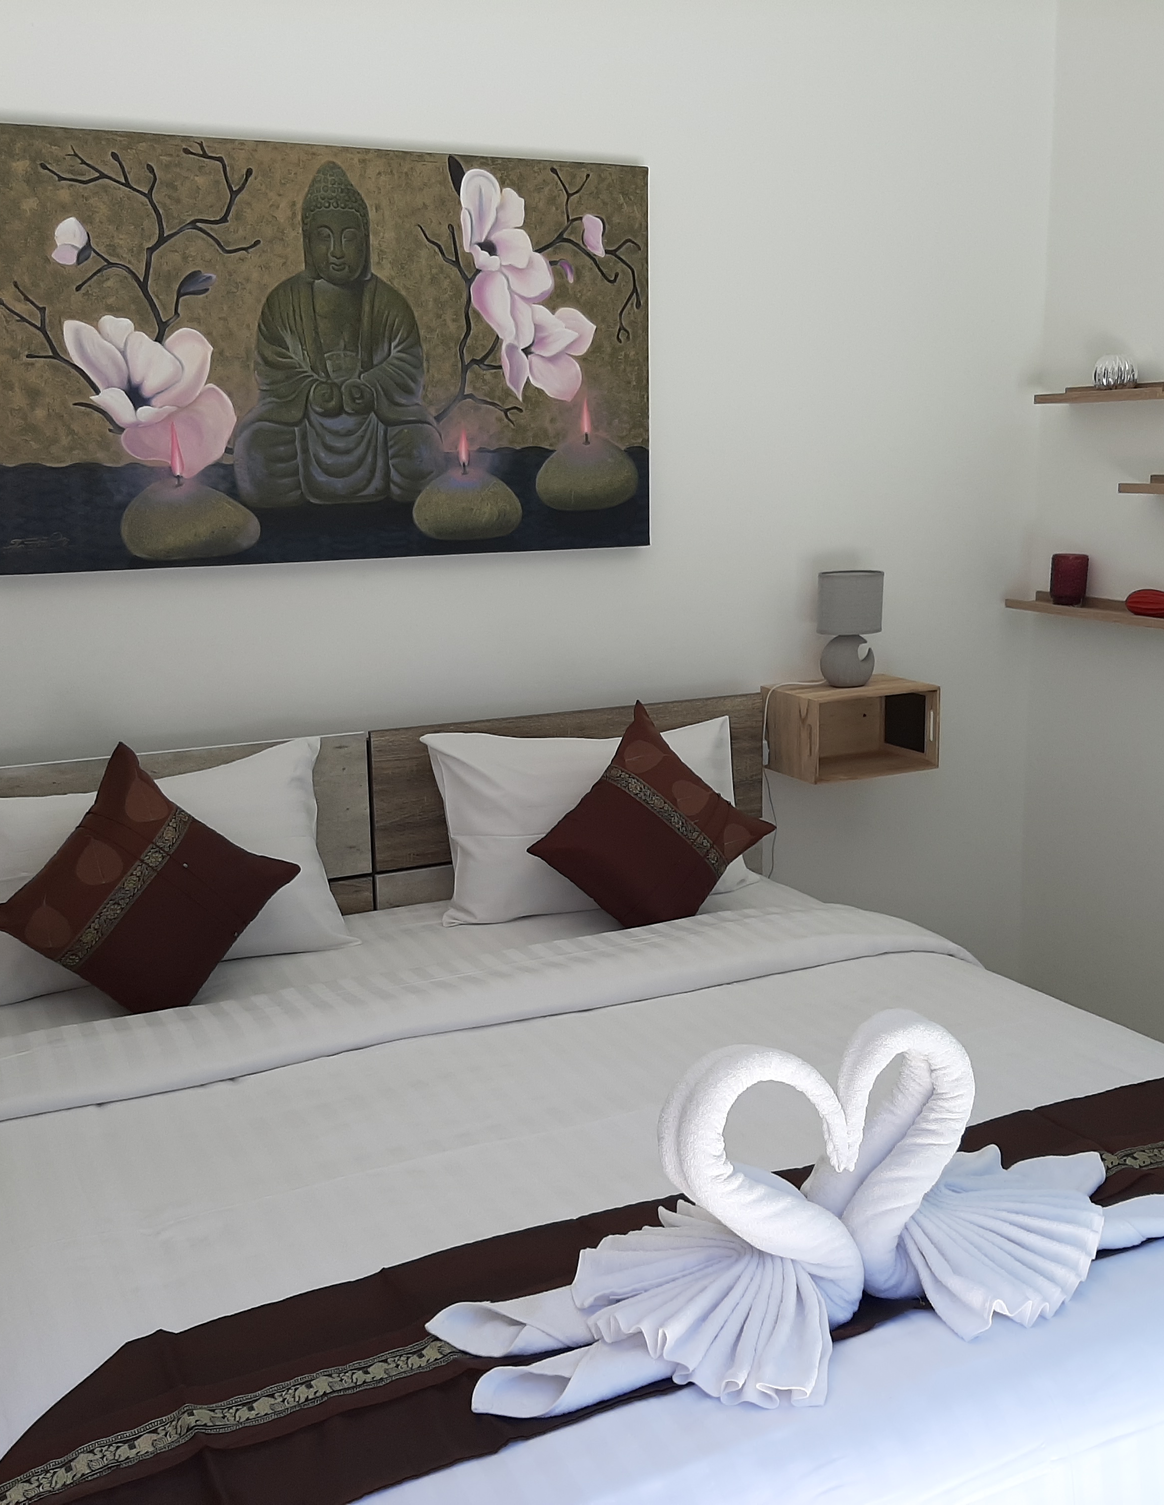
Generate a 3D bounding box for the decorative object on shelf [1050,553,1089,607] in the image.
[{"bbox_3d":[1.197,-0.415,3.695,0.084,0.130,0.084,-6,12,-24],"label":"decorative object on shelf"}]

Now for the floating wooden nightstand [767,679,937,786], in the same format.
[{"bbox_3d":[0.642,-0.058,3.582,0.348,0.194,0.227,-6,12,-24],"label":"floating wooden nightstand"}]

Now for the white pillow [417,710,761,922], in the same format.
[{"bbox_3d":[0.027,0.130,3.253,0.725,0.395,0.150,-6,-11,-24],"label":"white pillow"}]

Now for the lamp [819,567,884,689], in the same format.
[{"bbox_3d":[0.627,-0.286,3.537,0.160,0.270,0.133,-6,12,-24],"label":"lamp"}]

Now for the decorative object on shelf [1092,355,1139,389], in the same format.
[{"bbox_3d":[1.238,-0.870,3.493,0.096,0.087,0.096,-6,12,-24],"label":"decorative object on shelf"}]

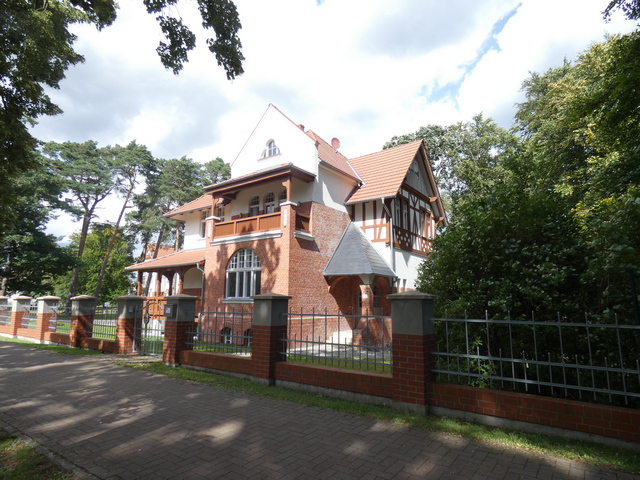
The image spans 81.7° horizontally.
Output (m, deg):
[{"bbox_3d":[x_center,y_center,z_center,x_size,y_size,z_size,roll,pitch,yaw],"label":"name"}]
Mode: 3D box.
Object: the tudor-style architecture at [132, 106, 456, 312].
[{"bbox_3d":[-1.897,-0.440,22.652,15.720,11.760,12.480,-6,-11,36],"label":"tudor-style architecture"}]

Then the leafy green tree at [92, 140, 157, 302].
[{"bbox_3d":[-20.389,-1.426,37.199,6.000,18.195,6.000,5,-11,-29],"label":"leafy green tree"}]

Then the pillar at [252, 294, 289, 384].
[{"bbox_3d":[-1.038,1.972,7.562,0.600,1.758,0.600,-6,-11,35],"label":"pillar"}]

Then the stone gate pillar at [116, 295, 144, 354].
[{"bbox_3d":[-5.617,2.443,10.854,0.600,1.678,0.600,-6,-11,35],"label":"stone gate pillar"}]

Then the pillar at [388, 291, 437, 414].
[{"bbox_3d":[1.458,1.688,5.772,0.600,1.748,0.600,-6,-11,35],"label":"pillar"}]

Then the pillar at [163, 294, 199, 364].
[{"bbox_3d":[-3.566,2.249,9.377,0.600,1.748,0.600,-6,-11,35],"label":"pillar"}]

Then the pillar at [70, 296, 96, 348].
[{"bbox_3d":[-8.113,2.752,12.640,0.600,1.738,0.600,-6,-11,35],"label":"pillar"}]

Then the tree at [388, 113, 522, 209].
[{"bbox_3d":[10.476,-1.921,28.696,9.800,16.774,9.800,-3,-10,20],"label":"tree"}]

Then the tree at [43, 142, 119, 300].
[{"bbox_3d":[-24.542,-1.407,36.686,6.800,17.943,6.800,7,-11,-34],"label":"tree"}]

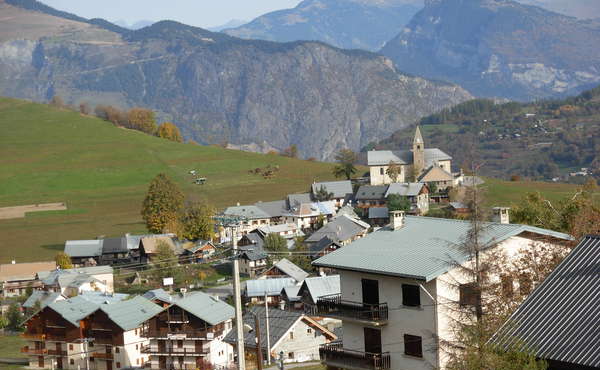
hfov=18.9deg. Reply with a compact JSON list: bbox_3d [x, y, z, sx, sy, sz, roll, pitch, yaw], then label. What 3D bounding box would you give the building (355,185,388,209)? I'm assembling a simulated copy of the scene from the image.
[{"bbox_3d":[26.410,4.230,665.000,10.500,8.000,9.500,-1,5,20],"label":"building"}]

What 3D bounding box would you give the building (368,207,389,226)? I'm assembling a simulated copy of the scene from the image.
[{"bbox_3d":[26.800,10.900,615.000,6.600,6.000,7.000,-2,5,5],"label":"building"}]

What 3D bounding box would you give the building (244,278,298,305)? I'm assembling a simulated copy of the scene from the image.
[{"bbox_3d":[-6.430,23.110,390.000,10.200,6.000,8.500,-2,5,-4],"label":"building"}]

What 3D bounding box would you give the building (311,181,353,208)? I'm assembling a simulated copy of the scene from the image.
[{"bbox_3d":[10.270,3.230,590.000,12.700,8.700,9.500,-3,5,-6],"label":"building"}]

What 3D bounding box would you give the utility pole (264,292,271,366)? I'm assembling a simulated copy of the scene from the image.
[{"bbox_3d":[-4.830,21.580,272.000,0.300,11.000,0.300,-2,5,0],"label":"utility pole"}]

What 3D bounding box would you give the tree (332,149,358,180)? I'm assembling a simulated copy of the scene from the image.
[{"bbox_3d":[17.390,-7.890,690.000,9.300,12.200,9.300,-2,5,0],"label":"tree"}]

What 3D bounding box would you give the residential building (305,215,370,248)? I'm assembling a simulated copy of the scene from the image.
[{"bbox_3d":[9.820,12.340,466.000,12.000,8.500,18.000,-1,5,18],"label":"residential building"}]

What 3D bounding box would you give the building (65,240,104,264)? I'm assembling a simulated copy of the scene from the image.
[{"bbox_3d":[-62.110,19.440,520.000,11.000,6.300,9.000,-2,5,0],"label":"building"}]

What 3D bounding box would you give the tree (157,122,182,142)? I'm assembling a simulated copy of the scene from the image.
[{"bbox_3d":[-61.490,-24.790,850.000,11.800,9.400,11.000,-2,5,0],"label":"tree"}]

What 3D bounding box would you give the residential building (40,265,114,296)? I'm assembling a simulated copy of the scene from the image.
[{"bbox_3d":[-49.940,21.760,404.000,14.500,7.400,12.000,-4,5,-15],"label":"residential building"}]

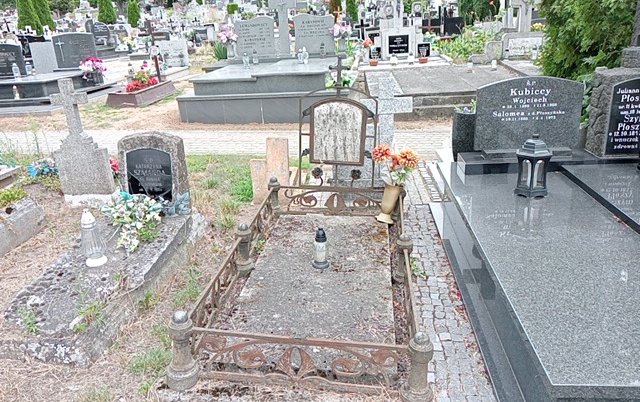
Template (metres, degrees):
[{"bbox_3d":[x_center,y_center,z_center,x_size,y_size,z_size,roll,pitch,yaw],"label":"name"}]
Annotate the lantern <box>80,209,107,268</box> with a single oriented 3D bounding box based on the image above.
[{"bbox_3d":[-1.328,0.210,3.026,0.130,0.330,0.130,0,20,4],"label":"lantern"}]

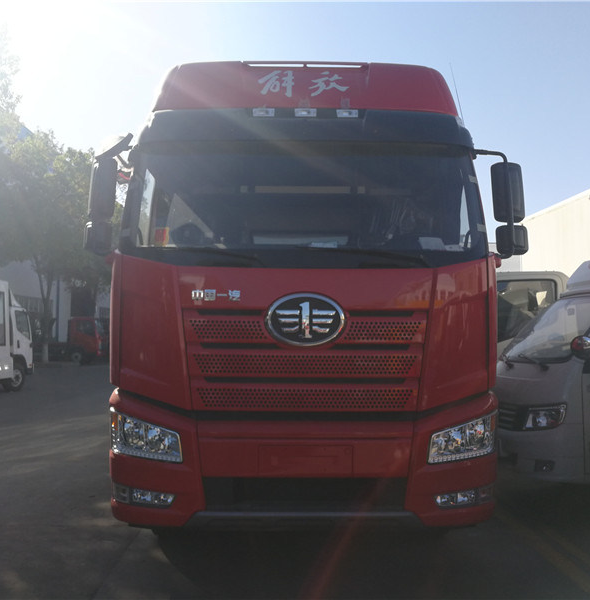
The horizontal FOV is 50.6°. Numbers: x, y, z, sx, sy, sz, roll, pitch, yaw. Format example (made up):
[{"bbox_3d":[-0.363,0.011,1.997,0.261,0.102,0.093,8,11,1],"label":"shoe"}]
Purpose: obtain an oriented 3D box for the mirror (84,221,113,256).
[{"bbox_3d":[-1.322,-0.412,4.215,0.190,0.215,0.130,0,-4,9],"label":"mirror"}]

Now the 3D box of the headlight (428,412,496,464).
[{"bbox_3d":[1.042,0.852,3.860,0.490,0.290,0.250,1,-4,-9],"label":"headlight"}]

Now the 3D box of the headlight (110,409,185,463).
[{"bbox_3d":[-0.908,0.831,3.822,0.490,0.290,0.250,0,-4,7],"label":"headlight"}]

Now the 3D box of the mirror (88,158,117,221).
[{"bbox_3d":[-1.299,-0.759,4.238,0.190,0.410,0.130,0,-4,9],"label":"mirror"}]

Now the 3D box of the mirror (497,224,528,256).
[{"bbox_3d":[1.487,-0.404,4.271,0.200,0.210,0.130,1,-4,-11],"label":"mirror"}]

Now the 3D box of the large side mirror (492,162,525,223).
[{"bbox_3d":[1.468,-0.736,4.292,0.205,0.415,0.130,1,-4,-11],"label":"large side mirror"}]

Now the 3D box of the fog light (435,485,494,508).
[{"bbox_3d":[1.058,1.223,3.851,0.420,0.110,0.180,1,-4,-9],"label":"fog light"}]

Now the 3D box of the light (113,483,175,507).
[{"bbox_3d":[-0.932,1.201,3.812,0.420,0.110,0.180,0,-4,7],"label":"light"}]

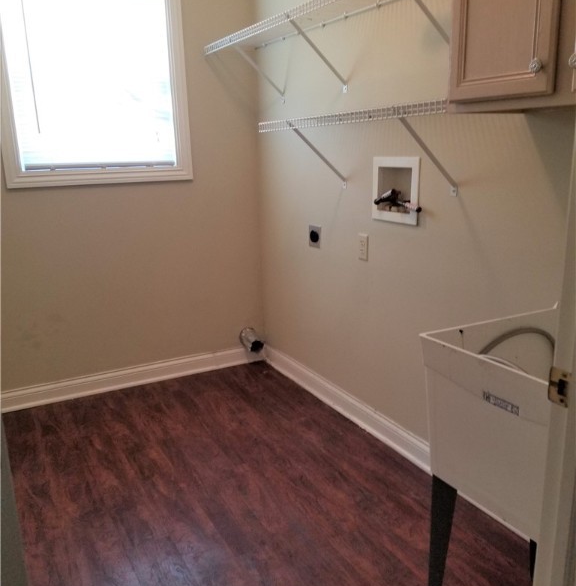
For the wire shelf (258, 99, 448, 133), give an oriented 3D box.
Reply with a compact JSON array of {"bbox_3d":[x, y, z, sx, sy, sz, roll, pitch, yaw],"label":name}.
[{"bbox_3d":[0.295,-0.658,2.193,0.312,0.038,1.225,-8,16,-27],"label":"wire shelf"}]

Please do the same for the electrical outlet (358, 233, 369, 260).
[{"bbox_3d":[0.338,-0.203,2.586,0.008,0.115,0.070,-8,16,-27],"label":"electrical outlet"}]

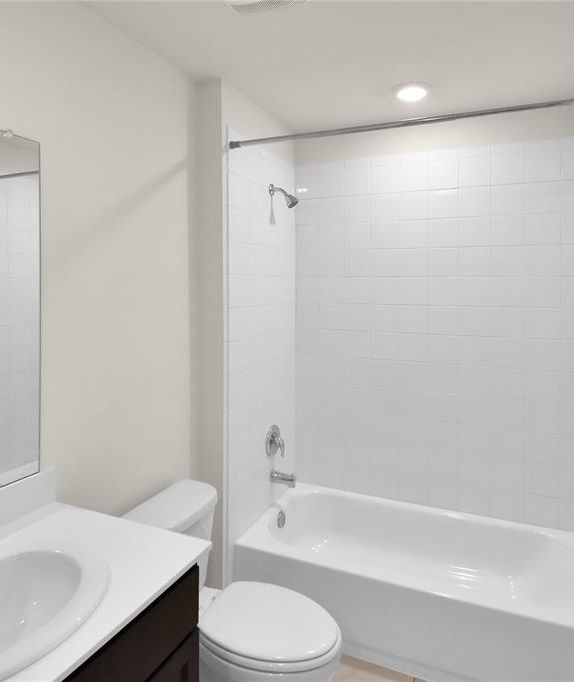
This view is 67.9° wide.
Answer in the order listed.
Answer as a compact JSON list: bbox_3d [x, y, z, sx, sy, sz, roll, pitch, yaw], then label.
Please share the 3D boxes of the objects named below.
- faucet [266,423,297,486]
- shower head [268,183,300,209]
[{"bbox_3d":[-0.027,0.632,2.370,0.135,0.335,0.155,1,4,23],"label":"faucet"},{"bbox_3d":[-0.011,-0.803,2.367,0.155,0.125,0.070,1,4,23],"label":"shower head"}]

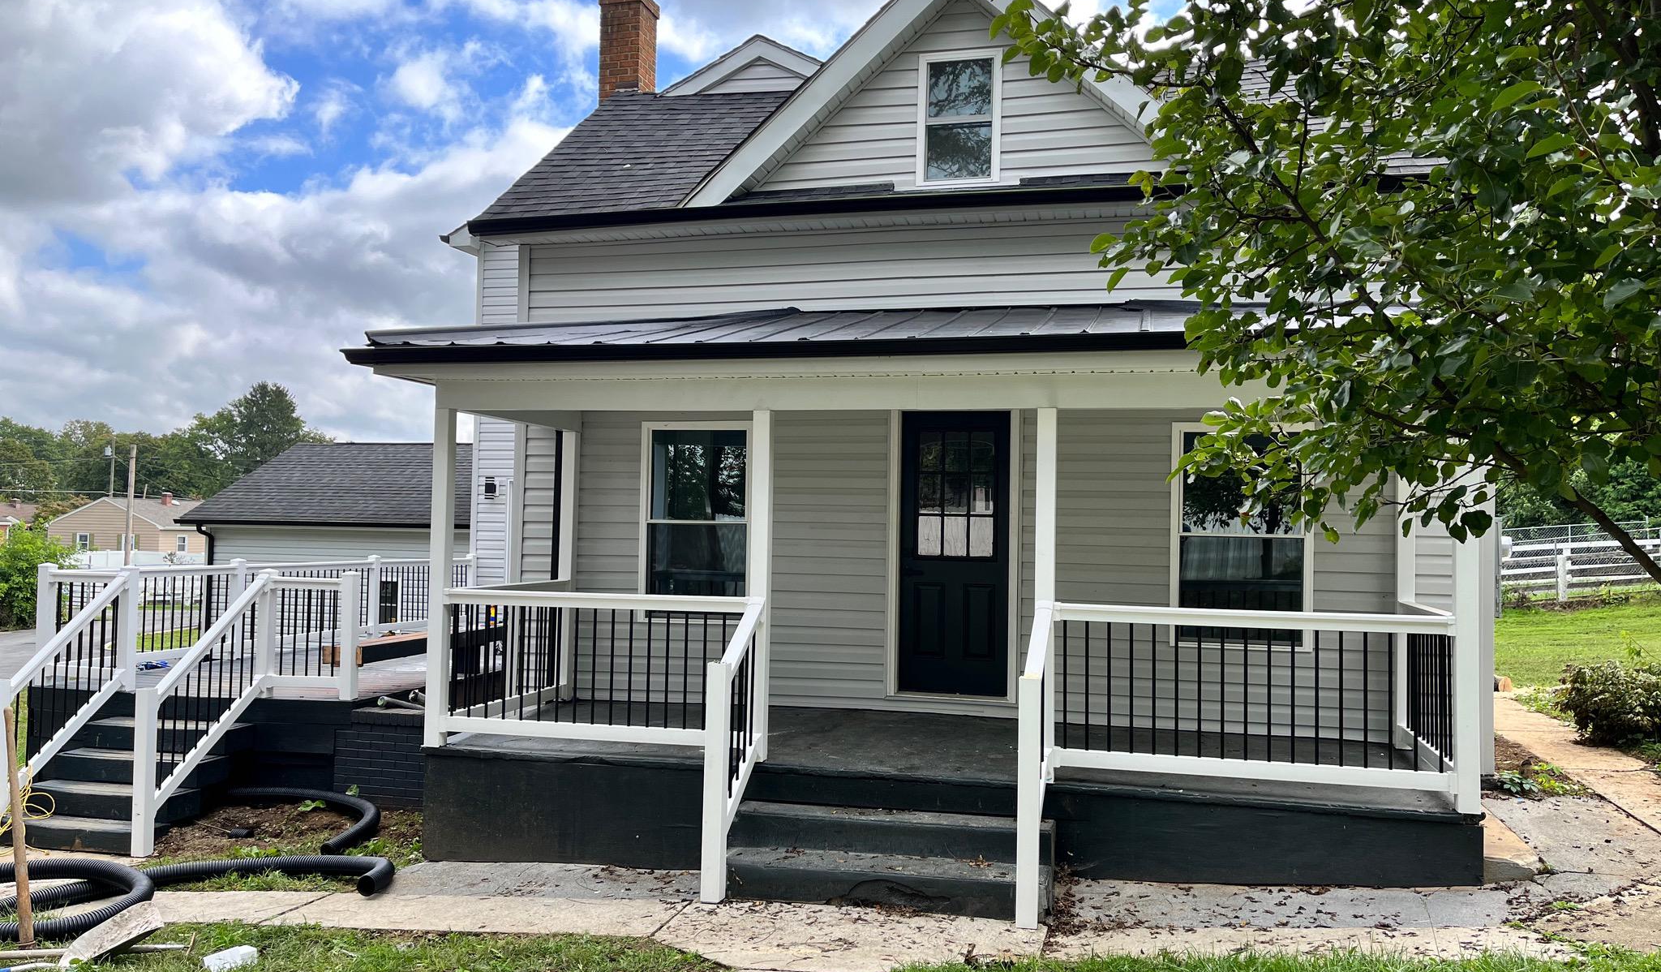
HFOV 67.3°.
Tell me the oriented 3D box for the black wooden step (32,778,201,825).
[{"bbox_3d":[-5.348,2.337,9.230,1.355,0.203,0.290,0,-3,14],"label":"black wooden step"}]

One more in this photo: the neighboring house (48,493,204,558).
[{"bbox_3d":[-44.645,3.420,83.975,8.000,4.700,12.500,1,-3,8],"label":"neighboring house"}]

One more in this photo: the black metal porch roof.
[{"bbox_3d":[0.641,-0.994,7.736,6.460,0.780,2.770,0,-3,14],"label":"black metal porch roof"}]

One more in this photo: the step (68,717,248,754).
[{"bbox_3d":[-5.200,1.960,9.801,1.355,0.203,0.290,0,-3,14],"label":"step"}]

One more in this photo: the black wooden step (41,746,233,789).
[{"bbox_3d":[-5.274,2.148,9.515,1.355,0.203,0.290,0,-3,14],"label":"black wooden step"}]

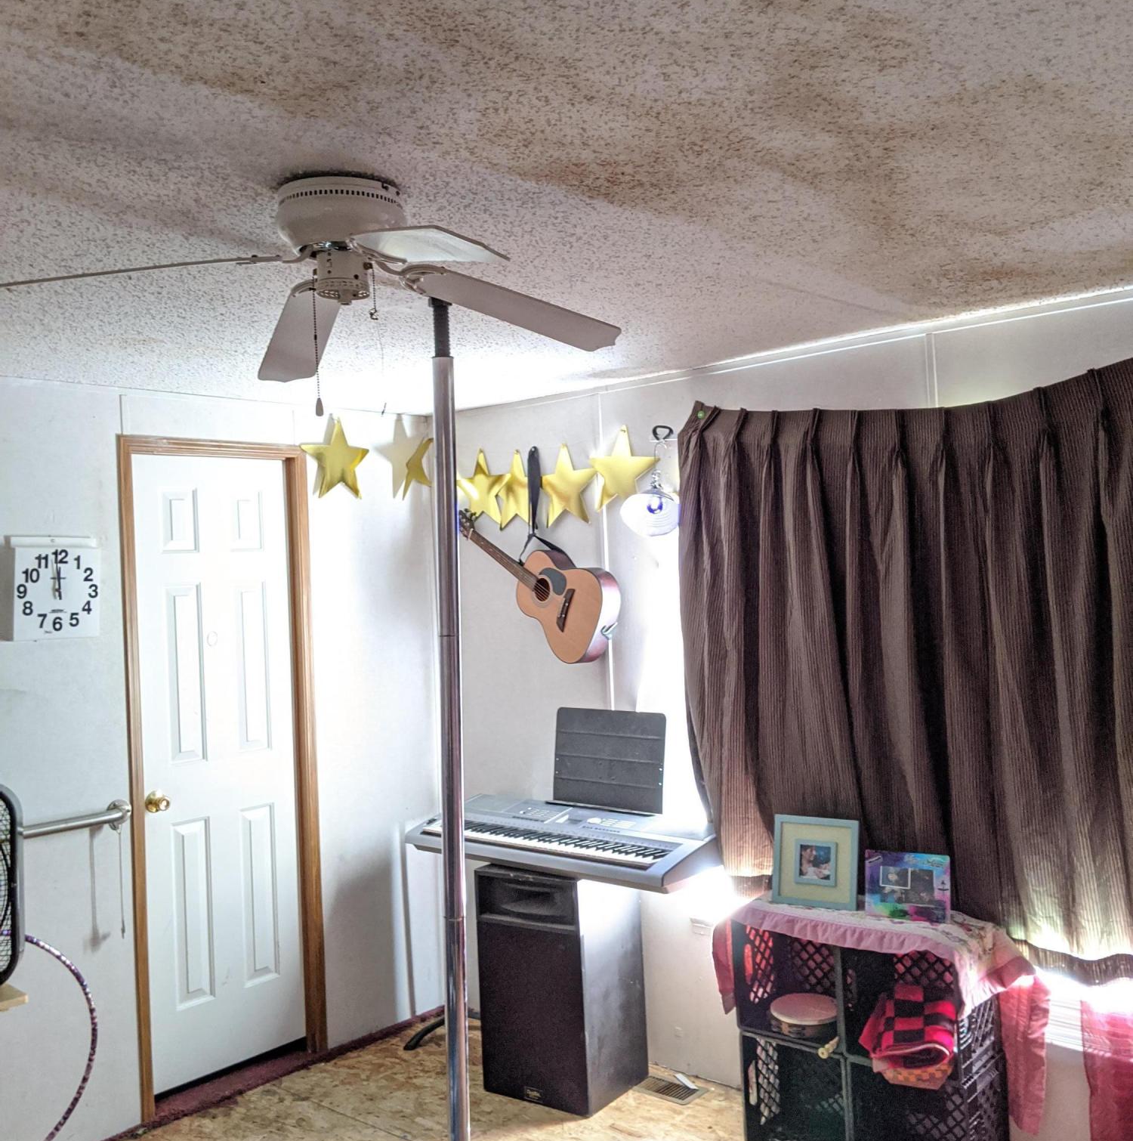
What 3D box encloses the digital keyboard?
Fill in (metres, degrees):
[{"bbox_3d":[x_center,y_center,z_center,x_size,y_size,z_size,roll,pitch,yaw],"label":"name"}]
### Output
[{"bbox_3d":[-0.021,0.946,4.160,1.165,0.140,0.400,-3,-1,40],"label":"digital keyboard"}]

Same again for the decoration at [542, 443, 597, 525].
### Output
[{"bbox_3d":[0.005,-0.317,4.341,0.272,0.295,0.030,-3,-1,41],"label":"decoration"}]

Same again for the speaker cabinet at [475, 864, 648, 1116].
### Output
[{"bbox_3d":[-0.012,1.377,4.023,0.417,0.756,0.370,-3,0,35],"label":"speaker cabinet"}]

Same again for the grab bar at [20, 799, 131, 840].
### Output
[{"bbox_3d":[-1.611,0.789,3.574,0.080,0.082,0.580,-3,-1,41],"label":"grab bar"}]

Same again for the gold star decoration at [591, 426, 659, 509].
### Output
[{"bbox_3d":[0.204,-0.355,4.165,0.298,0.288,0.030,-3,-1,41],"label":"gold star decoration"}]

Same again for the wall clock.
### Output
[{"bbox_3d":[-1.588,0.053,3.653,0.060,0.310,0.272,-3,-1,41],"label":"wall clock"}]

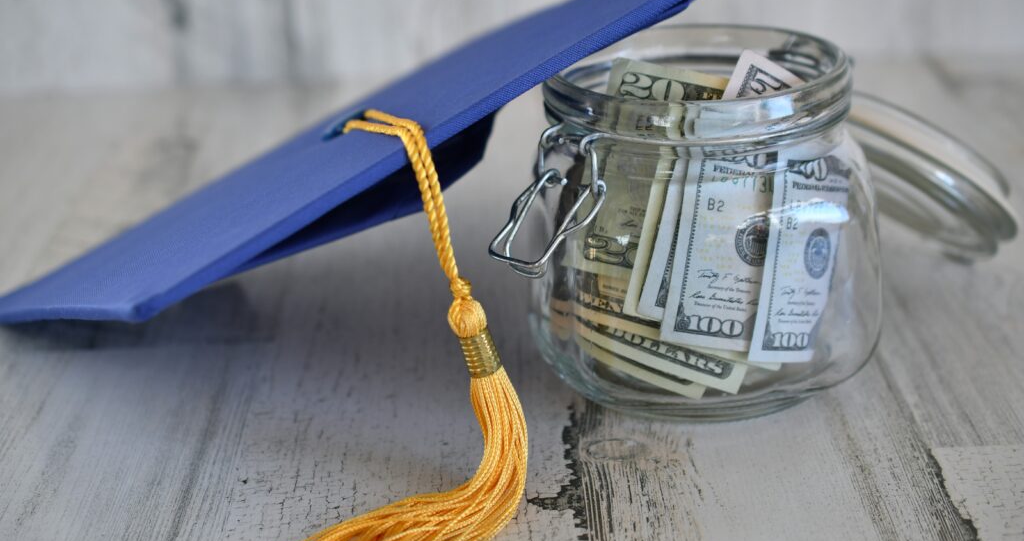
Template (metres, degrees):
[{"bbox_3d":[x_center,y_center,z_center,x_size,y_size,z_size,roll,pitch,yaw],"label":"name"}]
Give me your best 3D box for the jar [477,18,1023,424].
[{"bbox_3d":[0.079,-0.022,0.541,0.185,0.100,0.109,-15,25,-29],"label":"jar"}]

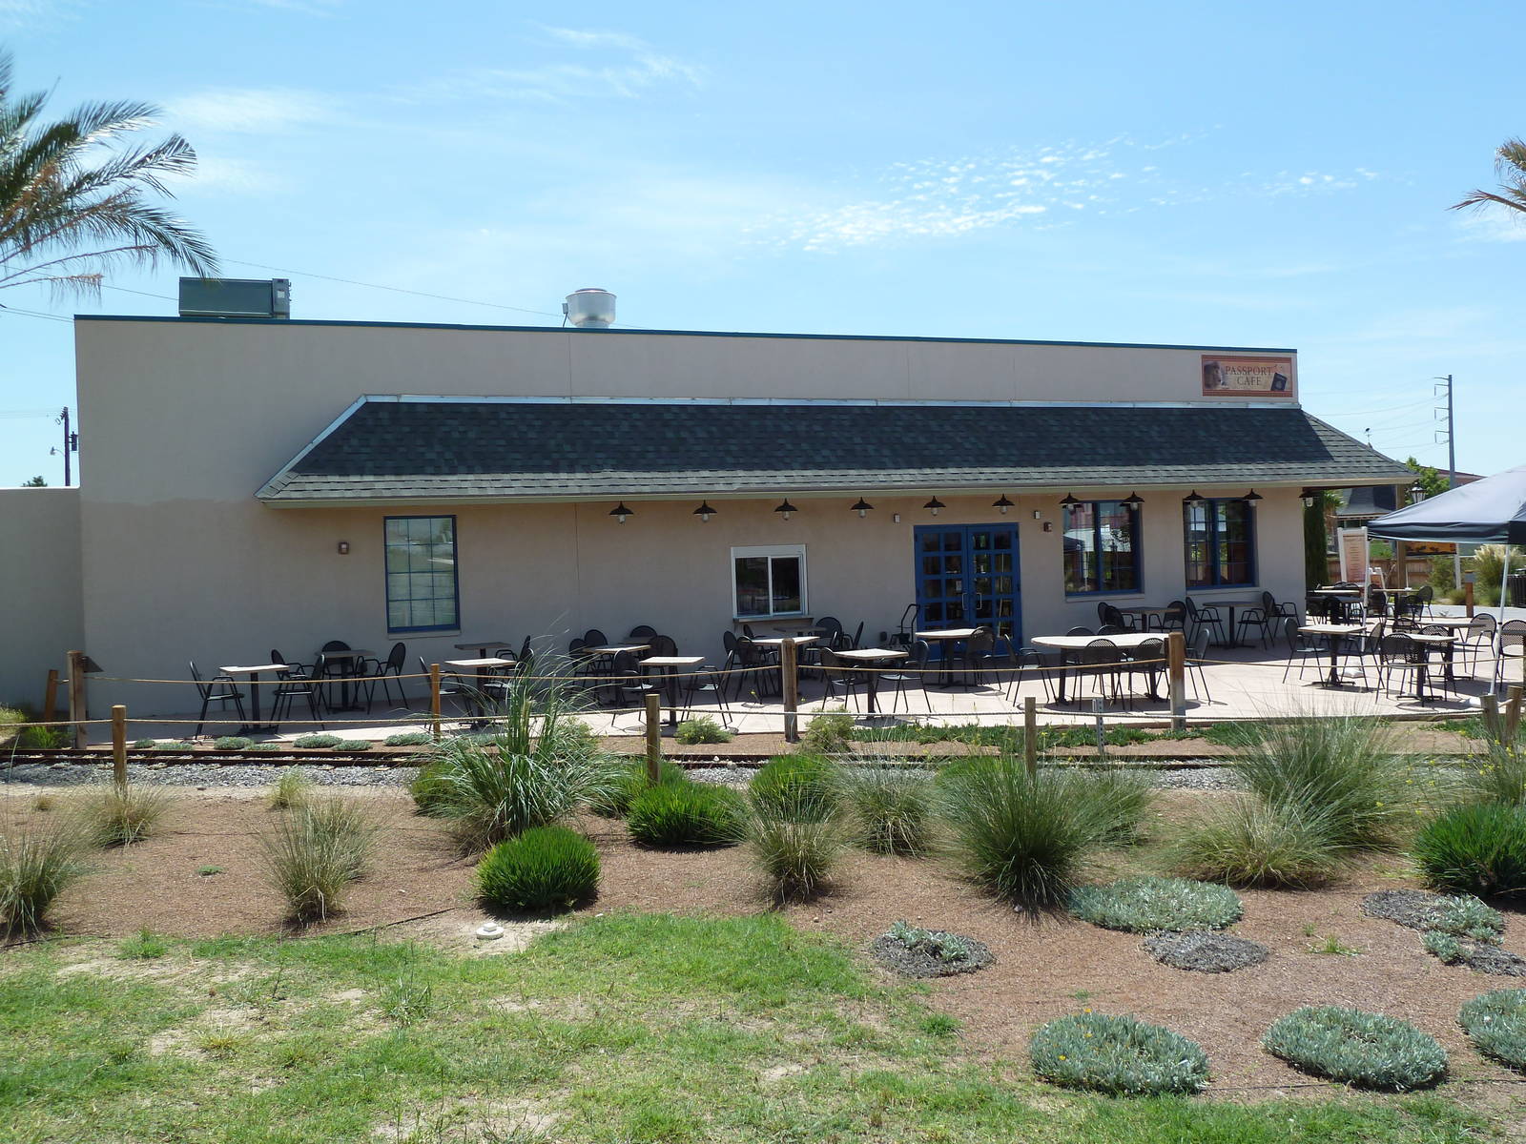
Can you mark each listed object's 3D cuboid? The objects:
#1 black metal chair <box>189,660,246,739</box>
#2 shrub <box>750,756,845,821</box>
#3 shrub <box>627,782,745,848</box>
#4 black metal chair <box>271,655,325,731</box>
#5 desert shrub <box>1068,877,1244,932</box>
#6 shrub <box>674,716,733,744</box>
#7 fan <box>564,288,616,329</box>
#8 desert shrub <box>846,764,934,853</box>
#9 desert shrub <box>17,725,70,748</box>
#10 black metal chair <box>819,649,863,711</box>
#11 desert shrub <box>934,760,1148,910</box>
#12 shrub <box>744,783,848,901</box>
[{"bbox_3d":[-6.366,1.461,14.943,0.600,0.860,0.530,-2,1,-19],"label":"black metal chair"},{"bbox_3d":[0.239,1.553,9.447,0.690,0.420,0.680,-2,1,1],"label":"shrub"},{"bbox_3d":[-0.511,1.586,8.500,0.780,0.345,0.720,-2,1,-4],"label":"shrub"},{"bbox_3d":[-5.390,1.394,14.800,0.560,0.840,0.560,-2,1,-18],"label":"black metal chair"},{"bbox_3d":[1.888,1.596,6.169,0.820,0.130,0.800,-2,1,17],"label":"desert shrub"},{"bbox_3d":[-0.630,1.665,13.650,0.610,0.265,0.550,-2,1,-3],"label":"shrub"},{"bbox_3d":[-2.834,-4.309,21.000,0.840,0.700,0.840,-2,1,-21],"label":"fan"},{"bbox_3d":[0.777,1.454,7.900,0.550,0.490,0.540,-2,1,5],"label":"desert shrub"},{"bbox_3d":[-8.527,1.941,15.150,0.550,0.250,0.500,-2,1,-30],"label":"desert shrub"},{"bbox_3d":[0.949,1.226,14.443,0.580,0.810,0.530,-1,1,36],"label":"black metal chair"},{"bbox_3d":[1.448,1.312,6.650,1.040,0.660,0.950,-2,1,0],"label":"desert shrub"},{"bbox_3d":[0.178,1.390,6.700,0.530,0.530,0.520,-2,1,0],"label":"shrub"}]

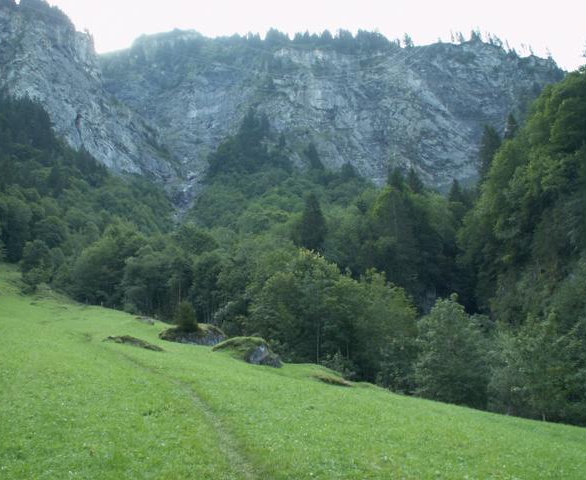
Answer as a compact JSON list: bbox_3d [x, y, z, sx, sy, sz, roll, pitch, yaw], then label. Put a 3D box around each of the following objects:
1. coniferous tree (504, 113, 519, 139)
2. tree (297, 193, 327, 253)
[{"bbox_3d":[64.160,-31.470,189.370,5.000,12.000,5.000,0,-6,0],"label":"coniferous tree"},{"bbox_3d":[4.520,-2.560,149.110,7.000,17.000,7.000,0,-6,0],"label":"tree"}]

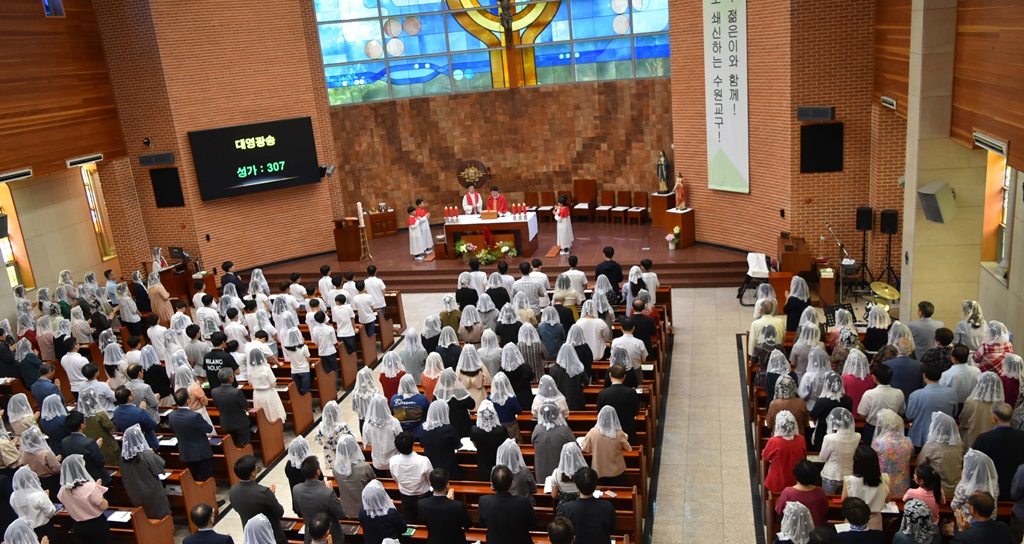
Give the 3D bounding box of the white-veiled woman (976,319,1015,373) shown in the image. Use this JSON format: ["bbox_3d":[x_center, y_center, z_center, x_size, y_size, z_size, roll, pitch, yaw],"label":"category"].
[{"bbox_3d":[6.106,1.353,9.767,0.470,1.565,0.380,-2,17,12],"label":"white-veiled woman"}]

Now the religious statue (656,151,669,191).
[{"bbox_3d":[4.155,-2.723,21.139,0.330,1.157,0.360,-17,19,-36],"label":"religious statue"}]

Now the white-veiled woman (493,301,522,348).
[{"bbox_3d":[-0.012,1.238,12.321,0.450,1.570,0.360,-2,17,15],"label":"white-veiled woman"}]

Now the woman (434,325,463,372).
[{"bbox_3d":[-0.839,1.543,11.462,0.440,1.572,0.360,-2,16,15],"label":"woman"}]

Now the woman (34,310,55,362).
[{"bbox_3d":[-8.532,1.552,14.392,0.440,1.559,0.370,-2,16,15],"label":"woman"}]

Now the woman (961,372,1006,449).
[{"bbox_3d":[5.046,1.801,8.232,0.490,1.595,0.380,-2,16,15],"label":"woman"}]

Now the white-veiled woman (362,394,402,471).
[{"bbox_3d":[-1.468,2.202,9.221,0.460,1.613,0.370,-2,16,15],"label":"white-veiled woman"}]

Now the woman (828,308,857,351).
[{"bbox_3d":[4.529,1.233,10.595,0.450,1.545,0.370,-2,16,15],"label":"woman"}]

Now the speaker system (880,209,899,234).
[{"bbox_3d":[7.693,-1.022,15.650,0.340,0.520,0.320,0,16,21],"label":"speaker system"}]

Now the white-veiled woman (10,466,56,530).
[{"bbox_3d":[-5.442,2.918,8.919,0.470,1.506,0.420,0,16,19],"label":"white-veiled woman"}]

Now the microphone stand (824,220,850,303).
[{"bbox_3d":[6.239,-0.147,14.637,0.530,1.690,0.420,-2,17,15],"label":"microphone stand"}]

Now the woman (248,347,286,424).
[{"bbox_3d":[-3.658,1.868,11.439,0.450,1.580,0.360,-2,17,15],"label":"woman"}]

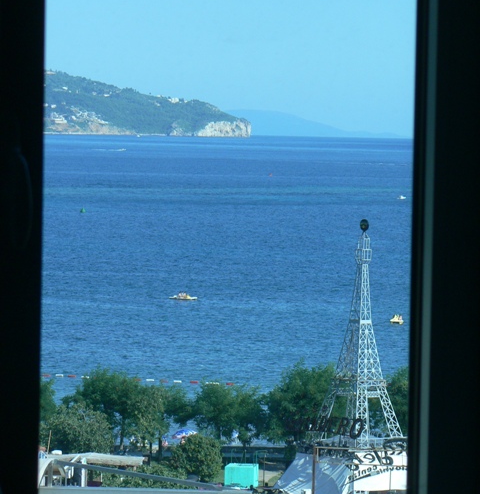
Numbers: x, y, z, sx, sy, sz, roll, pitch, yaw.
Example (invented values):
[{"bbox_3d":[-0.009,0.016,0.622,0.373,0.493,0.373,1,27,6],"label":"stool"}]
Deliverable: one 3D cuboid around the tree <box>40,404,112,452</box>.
[{"bbox_3d":[-10.862,12.442,213.000,5.100,4.300,4.900,1,2,0],"label":"tree"}]

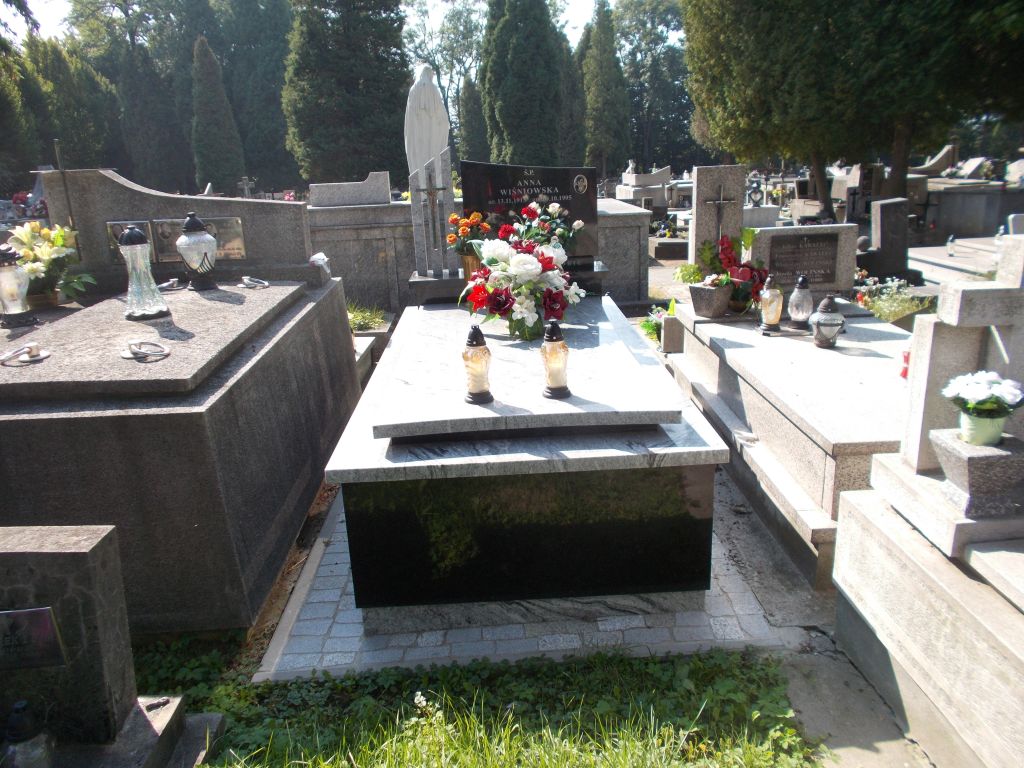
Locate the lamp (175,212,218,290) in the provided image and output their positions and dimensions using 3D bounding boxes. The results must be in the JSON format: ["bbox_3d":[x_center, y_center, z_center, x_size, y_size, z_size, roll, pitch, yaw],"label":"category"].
[{"bbox_3d":[-1.709,-0.715,4.128,0.218,0.398,0.218,-3,17,-1],"label":"lamp"}]

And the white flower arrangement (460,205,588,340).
[{"bbox_3d":[0.051,-0.472,3.205,0.499,0.499,0.422,-3,17,-1],"label":"white flower arrangement"}]

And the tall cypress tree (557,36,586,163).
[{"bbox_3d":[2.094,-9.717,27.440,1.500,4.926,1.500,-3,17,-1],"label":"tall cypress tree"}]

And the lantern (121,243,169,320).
[{"bbox_3d":[-1.669,-0.489,3.447,0.205,0.375,0.205,-3,17,-1],"label":"lantern"}]

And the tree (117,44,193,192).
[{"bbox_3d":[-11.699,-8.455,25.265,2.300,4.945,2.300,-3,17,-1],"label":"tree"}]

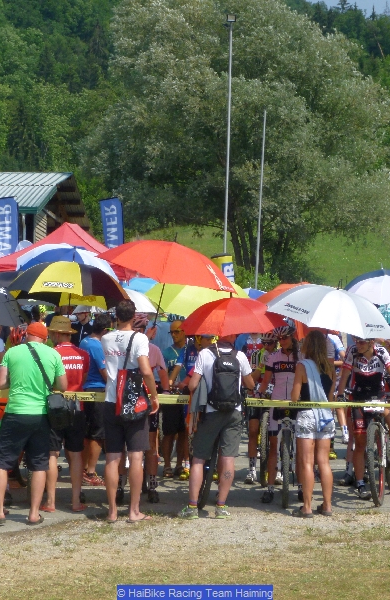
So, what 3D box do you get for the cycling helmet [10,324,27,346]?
[{"bbox_3d":[-1.652,0.336,17.500,0.210,0.180,0.270,0,2,-18],"label":"cycling helmet"}]

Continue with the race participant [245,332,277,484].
[{"bbox_3d":[0.722,1.127,19.200,0.550,1.590,0.580,0,-1,6],"label":"race participant"}]

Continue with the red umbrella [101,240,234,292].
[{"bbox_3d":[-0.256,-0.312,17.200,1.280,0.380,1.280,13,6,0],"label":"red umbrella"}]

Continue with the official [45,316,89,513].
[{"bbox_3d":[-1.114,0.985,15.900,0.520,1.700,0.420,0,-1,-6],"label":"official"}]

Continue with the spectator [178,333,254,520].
[{"bbox_3d":[0.187,0.995,15.714,0.620,1.730,0.500,1,2,-5],"label":"spectator"}]

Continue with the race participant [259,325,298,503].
[{"bbox_3d":[0.839,1.002,16.866,0.520,1.640,0.500,1,2,0],"label":"race participant"}]

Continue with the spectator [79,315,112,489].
[{"bbox_3d":[-0.986,1.006,18.700,0.500,1.760,0.450,-1,-1,38],"label":"spectator"}]

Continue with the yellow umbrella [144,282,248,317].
[{"bbox_3d":[0.028,-0.028,21.000,1.200,0.500,1.200,0,16,0],"label":"yellow umbrella"}]

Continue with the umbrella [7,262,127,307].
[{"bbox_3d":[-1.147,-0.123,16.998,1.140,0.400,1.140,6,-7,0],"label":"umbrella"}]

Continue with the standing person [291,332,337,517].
[{"bbox_3d":[1.066,1.111,16.667,0.440,1.660,0.360,0,2,0],"label":"standing person"}]

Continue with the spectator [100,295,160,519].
[{"bbox_3d":[-0.545,0.914,15.150,0.540,1.820,0.440,0,-1,3],"label":"spectator"}]

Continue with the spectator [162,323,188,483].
[{"bbox_3d":[-0.154,1.030,18.867,0.500,1.630,0.380,1,2,14],"label":"spectator"}]

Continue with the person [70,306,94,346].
[{"bbox_3d":[-1.340,0.872,22.267,0.500,1.660,0.400,1,2,18],"label":"person"}]

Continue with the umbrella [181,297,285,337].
[{"bbox_3d":[0.335,0.132,15.700,0.940,0.410,0.940,1,9,0],"label":"umbrella"}]

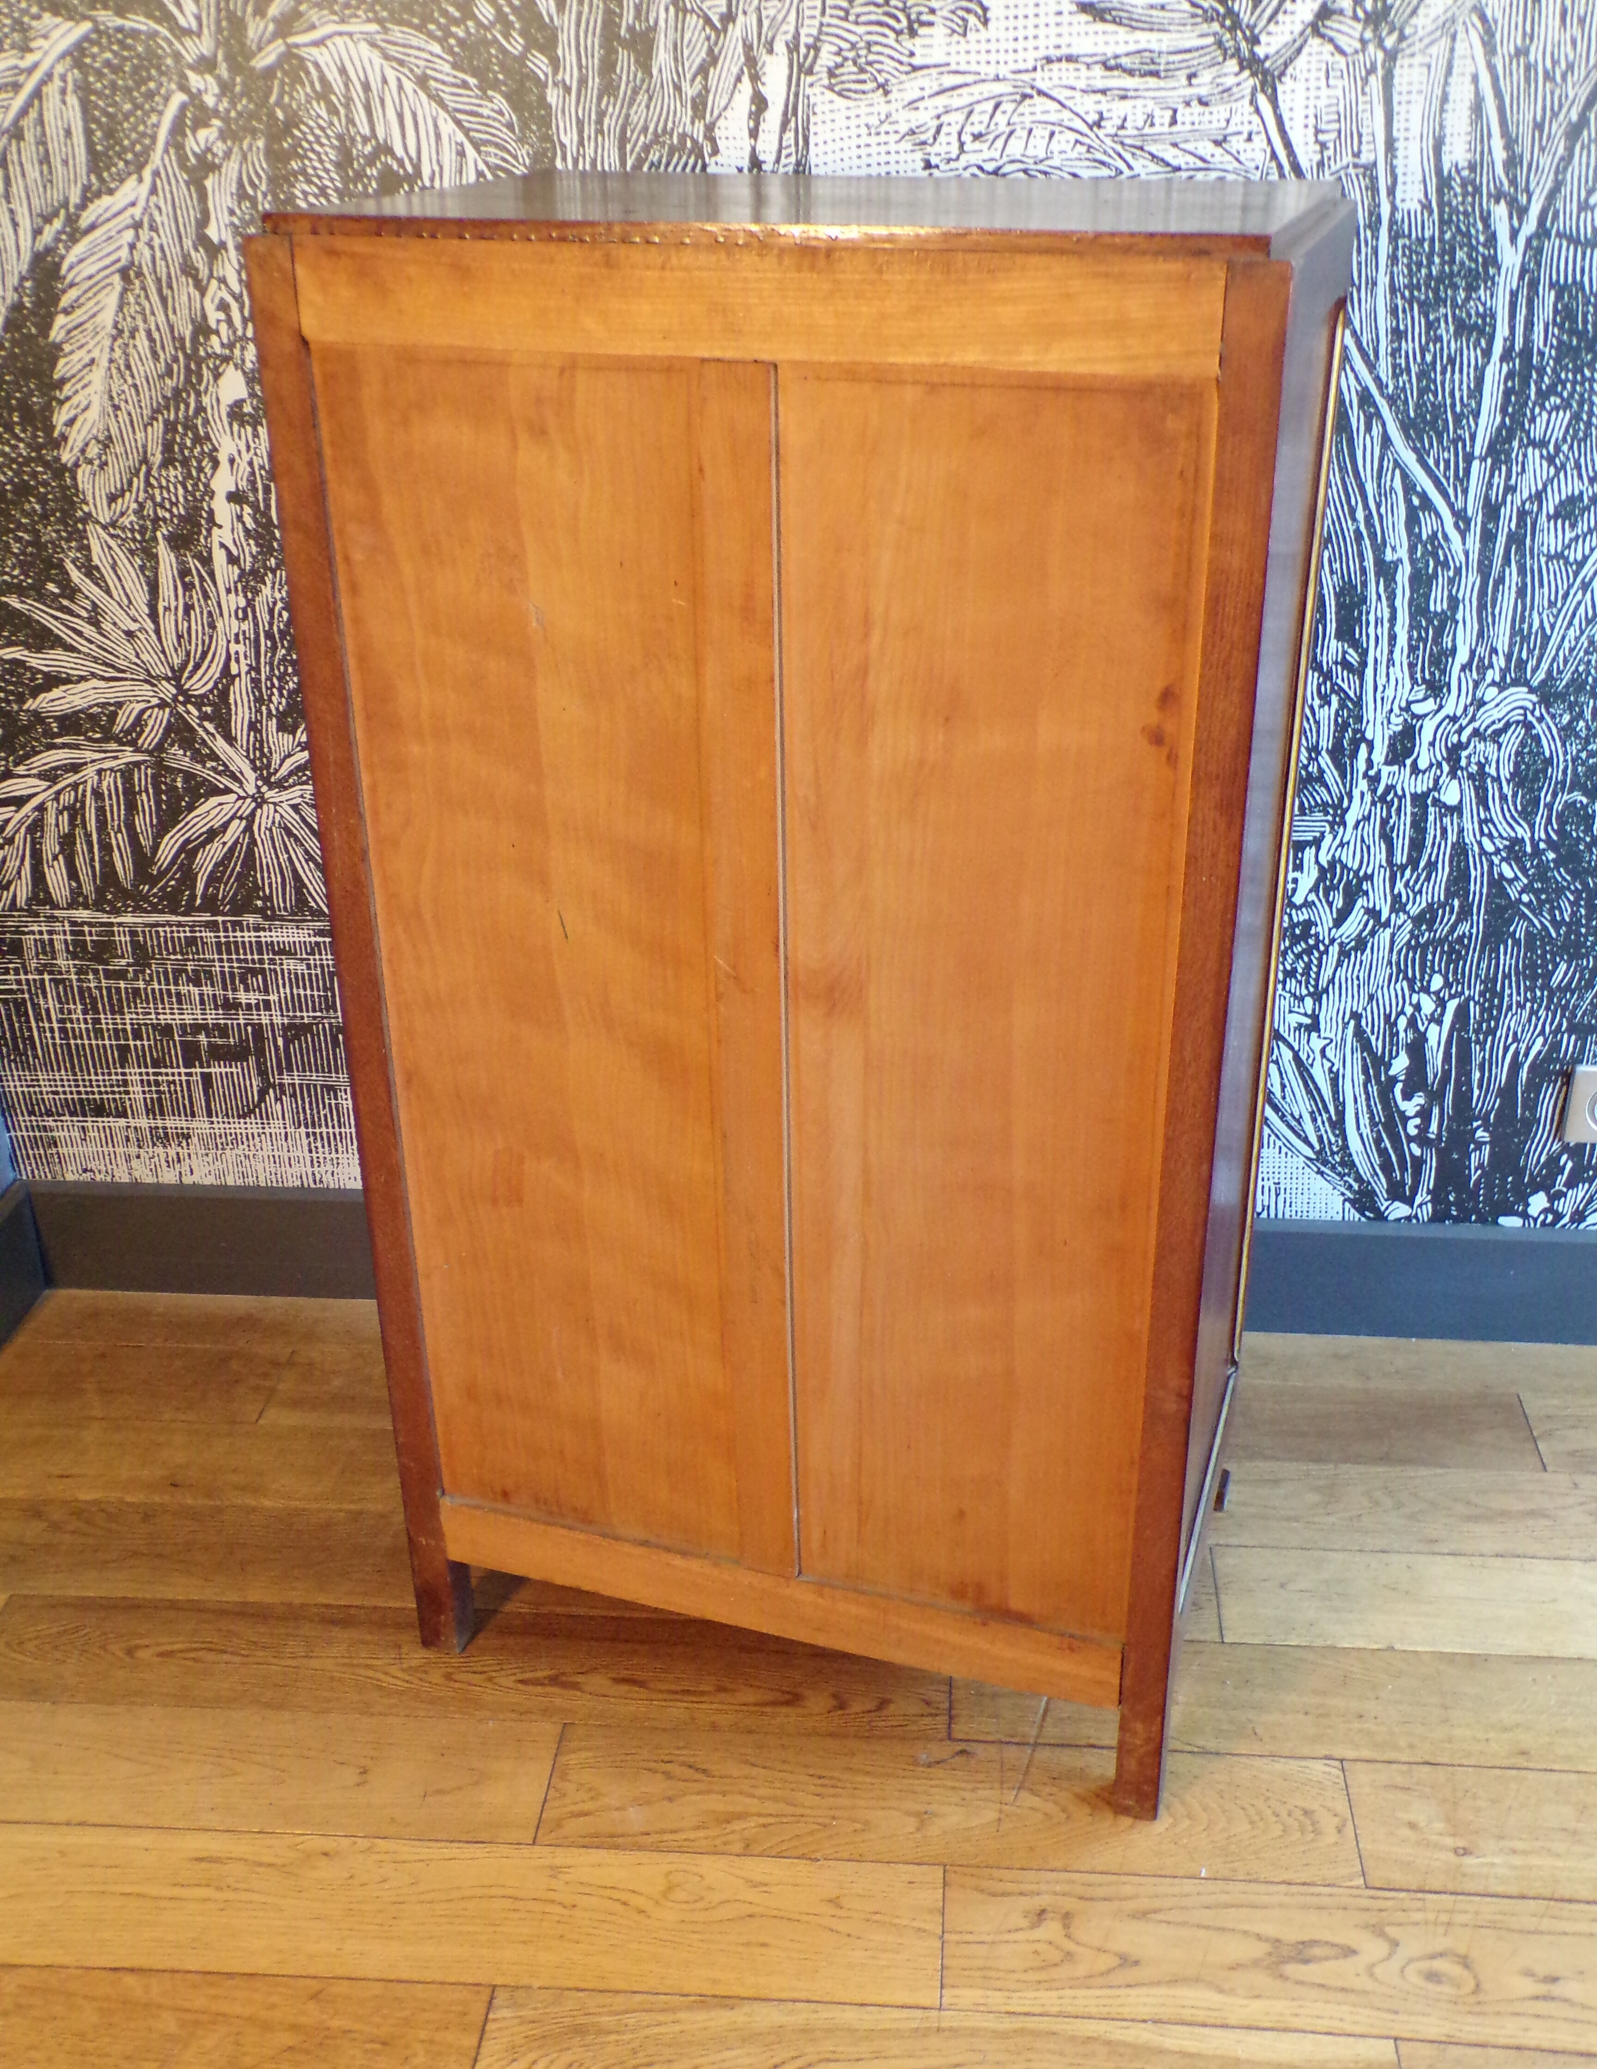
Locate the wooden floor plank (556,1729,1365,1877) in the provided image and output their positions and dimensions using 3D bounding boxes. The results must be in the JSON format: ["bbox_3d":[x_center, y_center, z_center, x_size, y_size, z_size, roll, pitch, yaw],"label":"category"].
[{"bbox_3d":[0.114,0.599,1.520,0.615,0.018,0.121,1,26,4],"label":"wooden floor plank"}]

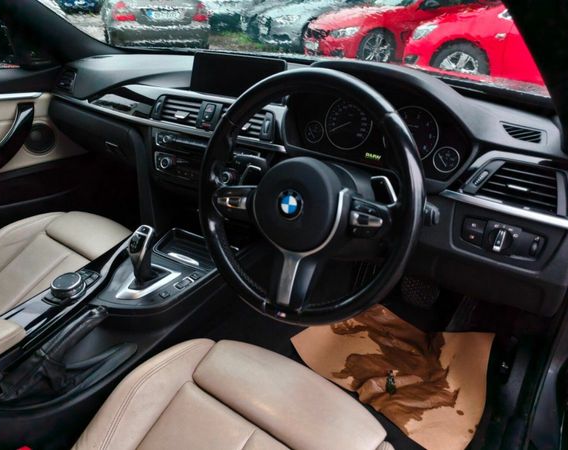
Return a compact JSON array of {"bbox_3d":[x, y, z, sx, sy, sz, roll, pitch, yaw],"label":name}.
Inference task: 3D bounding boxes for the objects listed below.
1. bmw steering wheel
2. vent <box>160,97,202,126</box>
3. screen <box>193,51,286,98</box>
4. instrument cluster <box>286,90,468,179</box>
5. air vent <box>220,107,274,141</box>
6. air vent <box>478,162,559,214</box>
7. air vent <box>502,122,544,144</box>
[{"bbox_3d":[0.027,-0.039,0.606,0.372,0.372,0.085,8,4,32],"label":"bmw steering wheel"},{"bbox_3d":[-0.239,-0.266,0.931,0.120,0.062,0.030,15,16,24],"label":"vent"},{"bbox_3d":[-0.108,-0.340,0.920,0.267,0.098,0.025,20,20,31],"label":"screen"},{"bbox_3d":[0.177,-0.176,0.761,0.335,0.125,0.050,20,17,31],"label":"instrument cluster"},{"bbox_3d":[-0.077,-0.223,0.858,0.125,0.062,0.030,15,16,24],"label":"air vent"},{"bbox_3d":[0.352,-0.062,0.590,0.112,0.062,0.030,22,19,34],"label":"air vent"},{"bbox_3d":[0.372,-0.142,0.619,0.064,0.016,0.045,20,49,31],"label":"air vent"}]

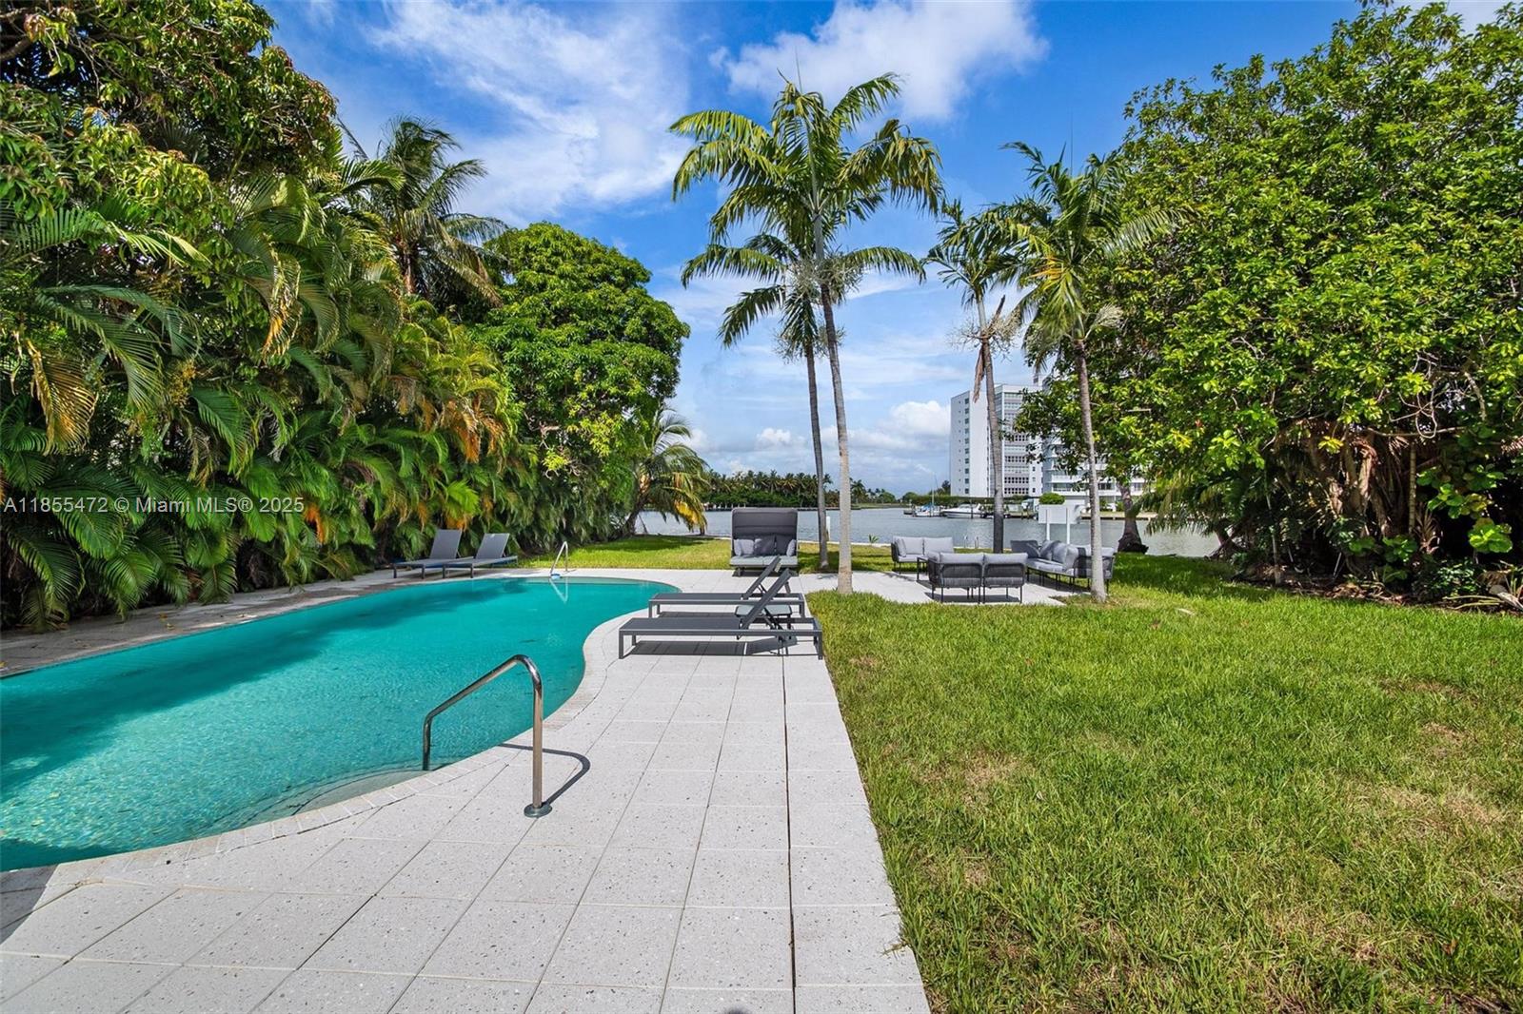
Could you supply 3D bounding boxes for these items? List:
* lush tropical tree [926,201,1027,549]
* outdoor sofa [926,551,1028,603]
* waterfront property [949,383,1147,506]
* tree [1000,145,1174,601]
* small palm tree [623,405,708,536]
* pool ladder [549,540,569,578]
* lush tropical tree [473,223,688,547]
[{"bbox_3d":[5.200,-2.950,14.200,2.700,8.800,2.700,0,0,0],"label":"lush tropical tree"},{"bbox_3d":[3.410,1.098,9.390,1.340,0.765,0.750,0,0,2],"label":"outdoor sofa"},{"bbox_3d":[72.000,-15.200,150.000,42.000,32.500,32.000,0,0,-13],"label":"waterfront property"},{"bbox_3d":[5.200,-2.130,9.450,2.800,7.200,2.800,0,0,0],"label":"tree"},{"bbox_3d":[-4.500,-1.700,27.600,4.200,6.100,4.200,0,0,0],"label":"small palm tree"},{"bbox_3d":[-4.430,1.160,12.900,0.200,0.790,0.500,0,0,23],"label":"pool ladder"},{"bbox_3d":[-5.850,-3.800,19.000,7.100,10.400,6.800,0,0,0],"label":"lush tropical tree"}]

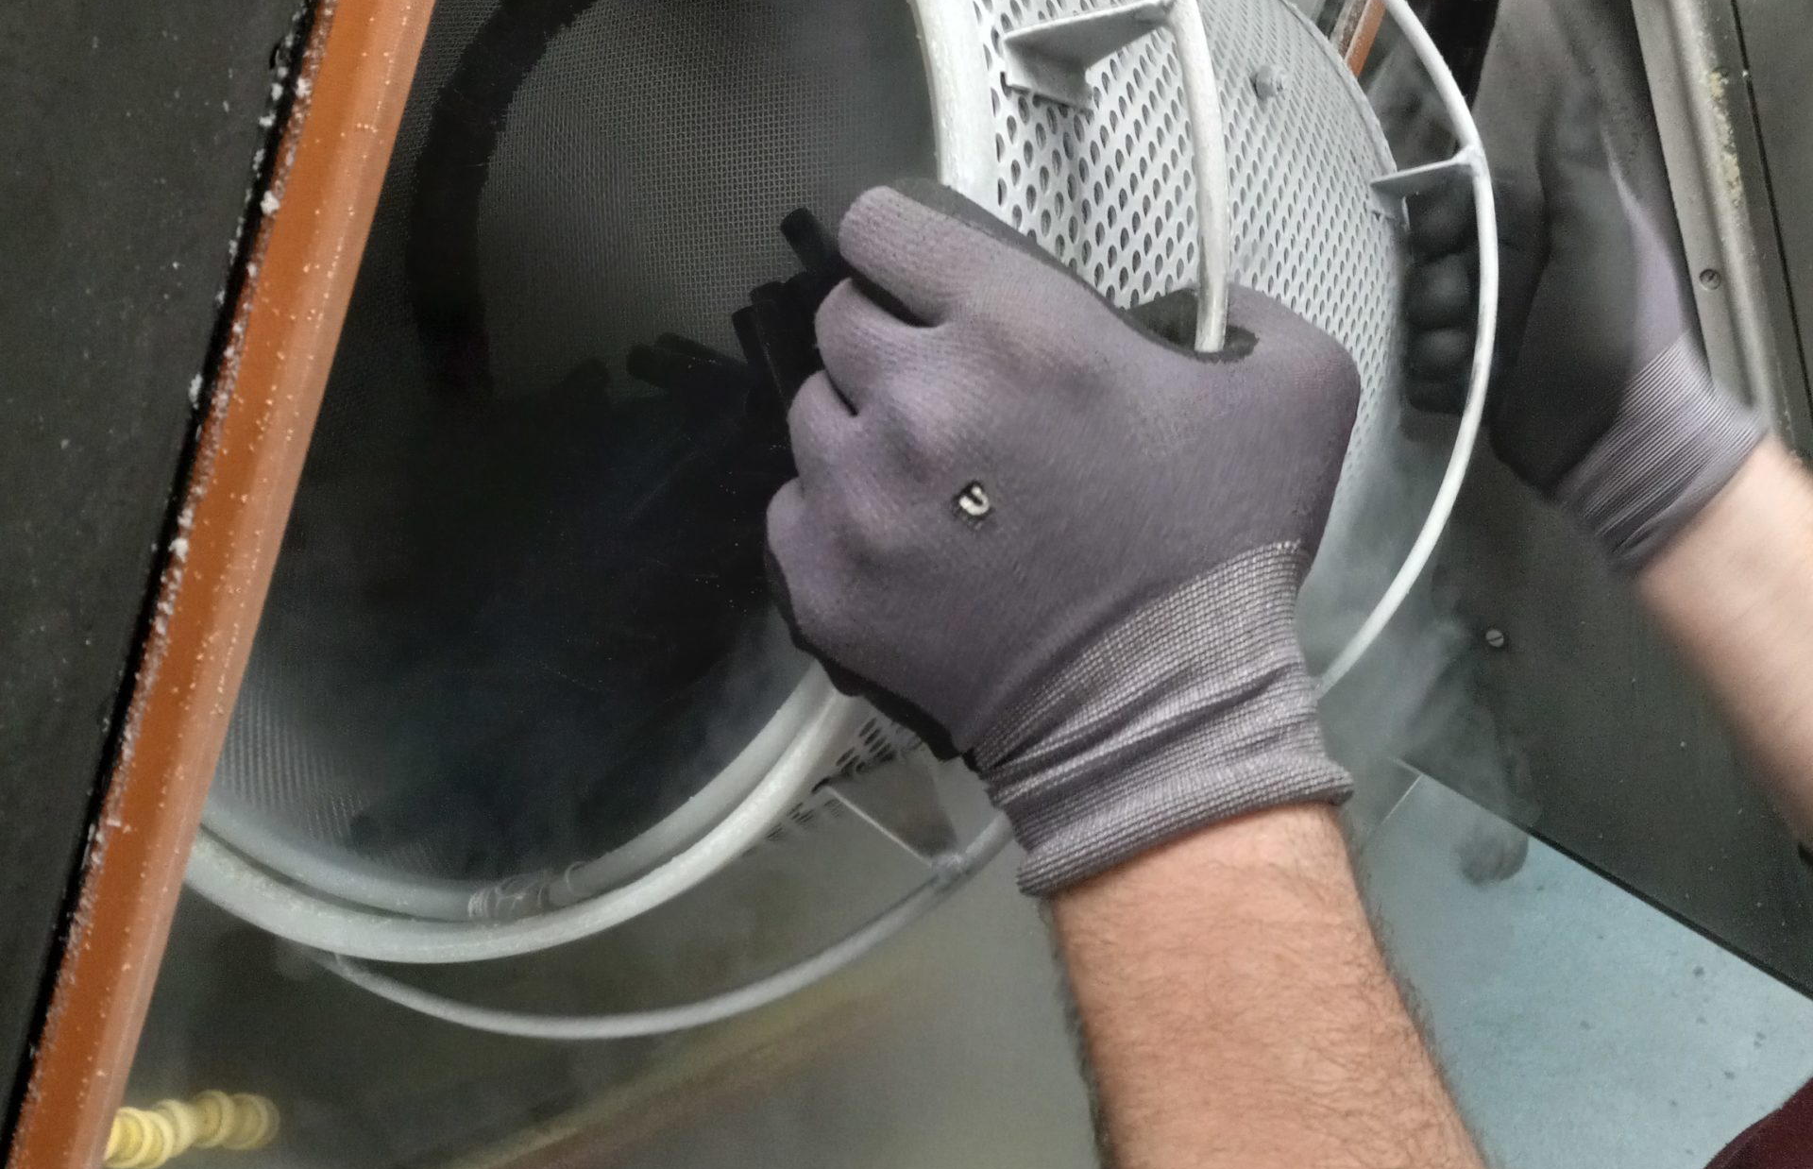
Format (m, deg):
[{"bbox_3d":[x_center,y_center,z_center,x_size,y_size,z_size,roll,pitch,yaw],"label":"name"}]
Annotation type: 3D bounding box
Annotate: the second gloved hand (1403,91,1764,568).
[{"bbox_3d":[0.260,-0.099,0.725,0.125,0.170,0.100,-21,3,19],"label":"second gloved hand"}]

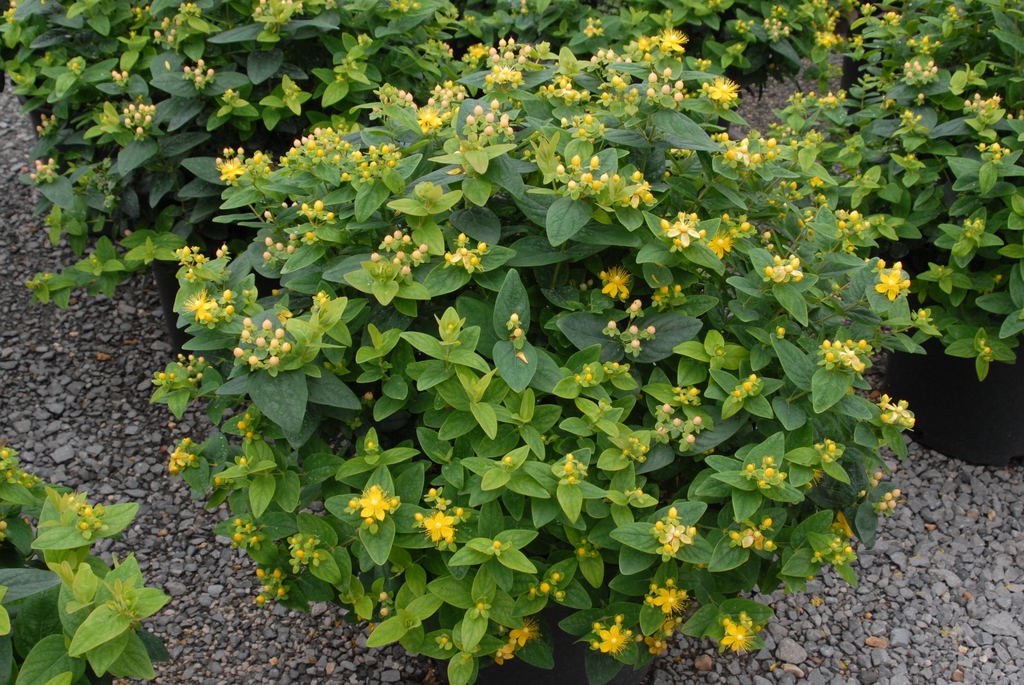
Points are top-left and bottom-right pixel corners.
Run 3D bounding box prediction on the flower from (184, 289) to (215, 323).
[{"bbox_3d":[-0.342,-0.041,1.310,0.033,0.020,0.034,0,75,9],"label":"flower"}]

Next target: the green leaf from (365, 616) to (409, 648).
[{"bbox_3d":[-0.116,0.270,1.110,0.048,0.010,0.024,-28,64,-26],"label":"green leaf"}]

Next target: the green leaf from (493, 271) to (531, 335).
[{"bbox_3d":[0.001,-0.042,1.280,0.039,0.012,0.077,1,72,0],"label":"green leaf"}]

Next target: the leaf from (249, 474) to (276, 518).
[{"bbox_3d":[-0.263,0.162,1.260,0.029,0.010,0.048,3,60,-2],"label":"leaf"}]

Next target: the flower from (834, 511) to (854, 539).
[{"bbox_3d":[0.325,0.178,1.170,0.026,0.026,0.018,14,6,23],"label":"flower"}]

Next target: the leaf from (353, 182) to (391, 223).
[{"bbox_3d":[-0.131,-0.129,1.100,0.029,0.010,0.047,15,54,0],"label":"leaf"}]

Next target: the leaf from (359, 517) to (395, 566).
[{"bbox_3d":[-0.135,0.198,1.190,0.037,0.011,0.055,-5,51,-7],"label":"leaf"}]

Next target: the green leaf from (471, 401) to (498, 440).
[{"bbox_3d":[-0.029,0.078,1.200,0.021,0.008,0.048,-20,59,-25],"label":"green leaf"}]

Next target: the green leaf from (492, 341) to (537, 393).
[{"bbox_3d":[0.003,0.025,1.260,0.046,0.056,0.014,-3,-7,0],"label":"green leaf"}]

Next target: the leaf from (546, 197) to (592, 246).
[{"bbox_3d":[0.056,-0.126,1.260,0.046,0.012,0.061,18,66,1],"label":"leaf"}]

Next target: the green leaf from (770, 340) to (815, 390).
[{"bbox_3d":[0.300,0.021,1.280,0.034,0.012,0.070,-35,81,-10],"label":"green leaf"}]

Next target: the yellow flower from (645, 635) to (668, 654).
[{"bbox_3d":[0.152,0.318,1.260,0.026,0.014,0.026,-6,67,-9],"label":"yellow flower"}]

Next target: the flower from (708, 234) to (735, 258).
[{"bbox_3d":[0.196,-0.091,1.120,0.026,0.018,0.026,0,60,0],"label":"flower"}]

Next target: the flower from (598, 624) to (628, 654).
[{"bbox_3d":[0.091,0.266,1.070,0.028,0.017,0.028,-4,73,-7],"label":"flower"}]

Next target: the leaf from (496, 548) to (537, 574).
[{"bbox_3d":[0.006,0.216,1.170,0.044,0.008,0.021,25,45,25],"label":"leaf"}]

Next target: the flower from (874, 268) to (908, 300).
[{"bbox_3d":[0.376,-0.058,1.190,0.029,0.017,0.029,2,75,4],"label":"flower"}]

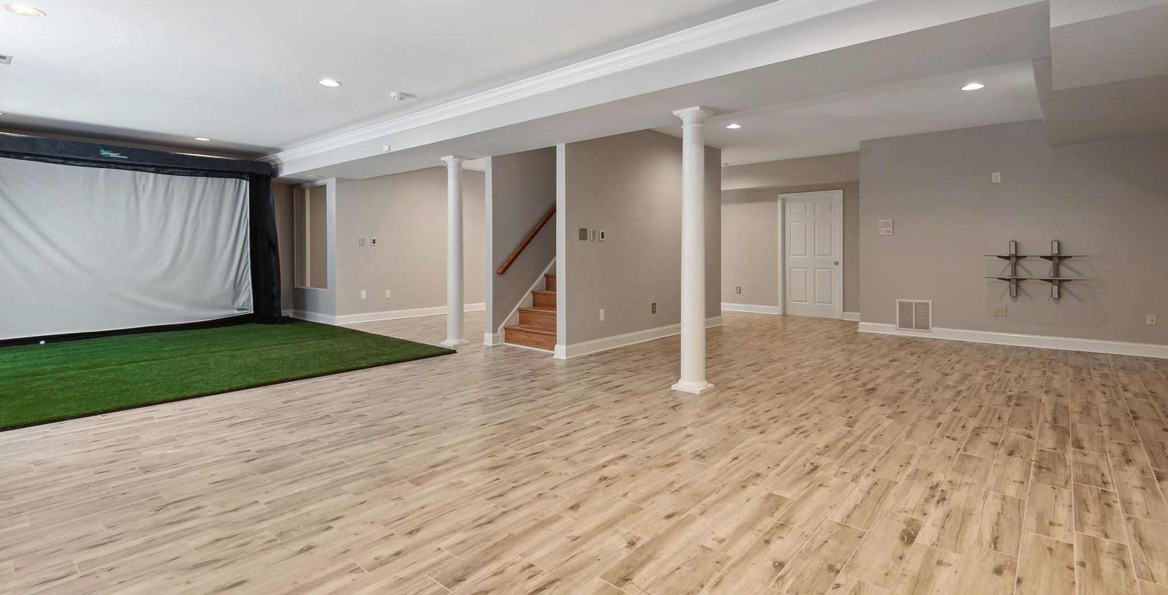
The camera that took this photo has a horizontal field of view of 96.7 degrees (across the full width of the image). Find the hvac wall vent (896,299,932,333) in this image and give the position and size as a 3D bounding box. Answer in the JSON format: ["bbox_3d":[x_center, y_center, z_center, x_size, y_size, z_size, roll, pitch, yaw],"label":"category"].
[{"bbox_3d":[4.383,0.240,6.895,0.391,0.407,0.030,3,5,40],"label":"hvac wall vent"}]

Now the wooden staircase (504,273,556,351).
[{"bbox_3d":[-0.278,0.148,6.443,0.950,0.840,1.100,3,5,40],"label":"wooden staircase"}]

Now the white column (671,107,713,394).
[{"bbox_3d":[0.896,-0.361,4.275,0.250,2.275,0.250,3,5,40],"label":"white column"}]

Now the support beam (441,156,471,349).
[{"bbox_3d":[-1.541,-0.527,6.248,0.250,2.252,0.250,3,5,40],"label":"support beam"}]

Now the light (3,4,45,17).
[{"bbox_3d":[-3.422,-1.756,3.180,0.185,0.035,0.185,3,5,40],"label":"light"}]

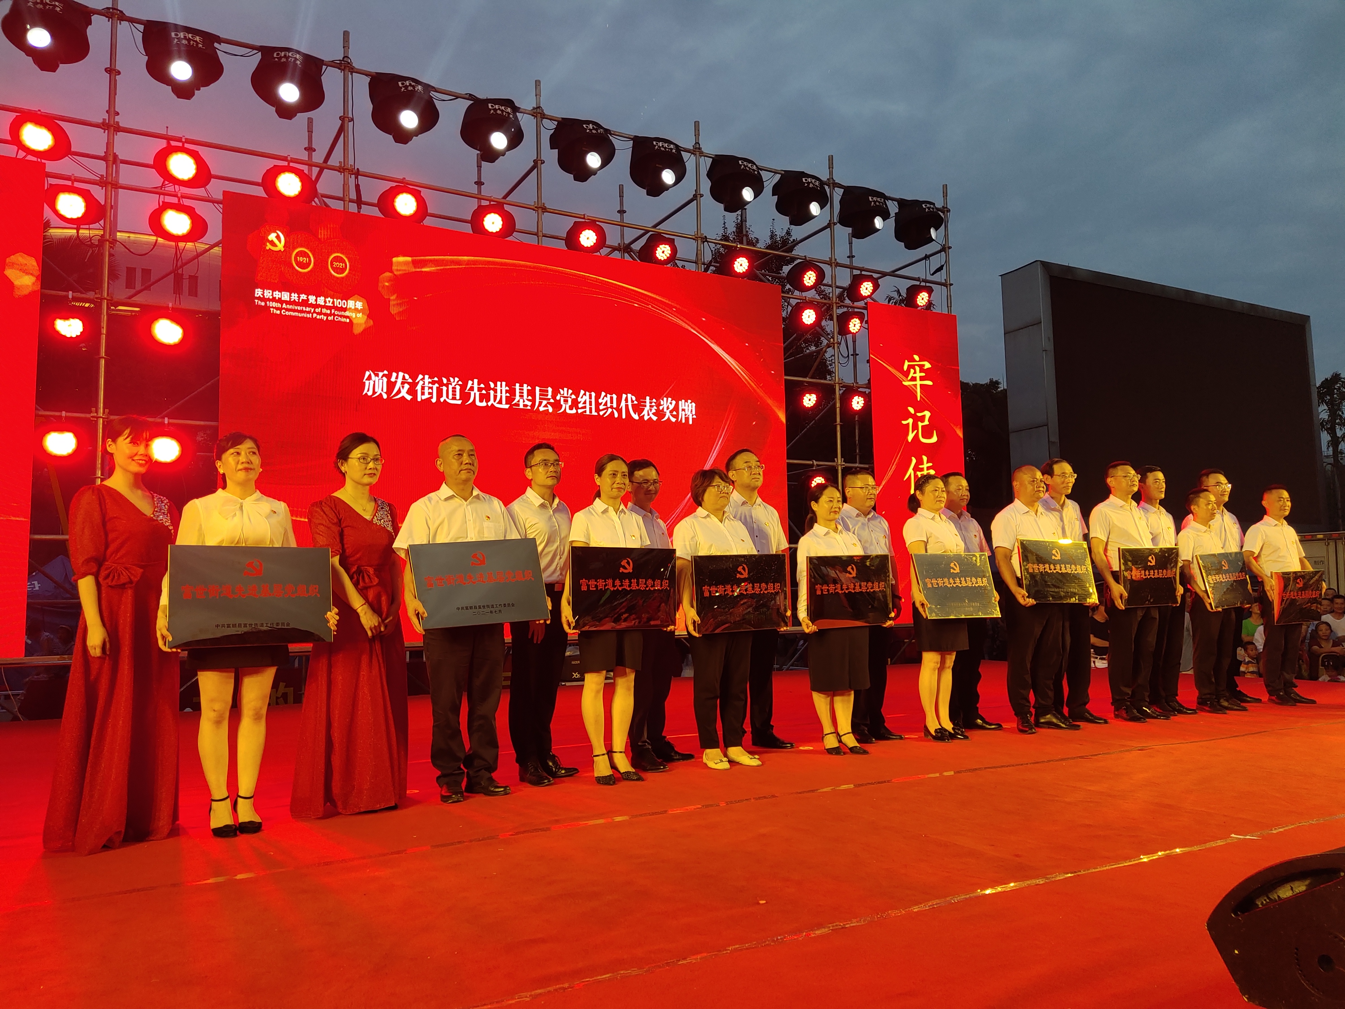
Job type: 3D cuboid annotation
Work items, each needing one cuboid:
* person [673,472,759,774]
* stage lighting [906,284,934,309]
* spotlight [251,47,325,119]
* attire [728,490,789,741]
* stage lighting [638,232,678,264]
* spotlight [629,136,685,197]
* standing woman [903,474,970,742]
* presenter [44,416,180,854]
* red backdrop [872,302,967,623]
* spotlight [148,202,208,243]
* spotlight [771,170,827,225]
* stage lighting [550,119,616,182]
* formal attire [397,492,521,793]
[{"bbox_3d":[0.261,0.589,5.198,0.480,1.580,0.350,2,-6,-29],"label":"person"},{"bbox_3d":[3.263,-2.723,12.810,0.320,0.350,0.260,2,-6,-29],"label":"stage lighting"},{"bbox_3d":[-3.610,-3.955,9.117,0.600,0.540,0.460,2,-6,-29],"label":"spotlight"},{"bbox_3d":[0.486,0.667,5.977,0.480,1.500,0.280,2,-6,-29],"label":"attire"},{"bbox_3d":[-0.165,-2.856,10.870,0.410,0.320,0.360,2,-6,-29],"label":"stage lighting"},{"bbox_3d":[-0.166,-3.803,10.933,0.570,0.570,0.530,2,-5,-29],"label":"spotlight"},{"bbox_3d":[1.661,0.632,6.123,0.460,1.630,0.340,2,-6,-29],"label":"standing woman"},{"bbox_3d":[-2.172,0.497,3.750,0.500,1.660,0.430,4,-6,-43],"label":"presenter"},{"bbox_3d":[3.163,-0.534,12.363,1.480,4.000,0.100,2,-6,-29],"label":"red backdrop"},{"bbox_3d":[-4.283,-2.444,8.415,0.430,0.310,0.270,2,-6,-28],"label":"spotlight"},{"bbox_3d":[1.543,-3.718,11.792,0.560,0.560,0.450,2,-6,-27],"label":"spotlight"},{"bbox_3d":[-0.978,-3.826,10.516,0.620,0.580,0.550,3,-7,-37],"label":"stage lighting"},{"bbox_3d":[-0.996,0.593,4.547,0.540,1.400,0.320,2,-6,-29],"label":"formal attire"}]

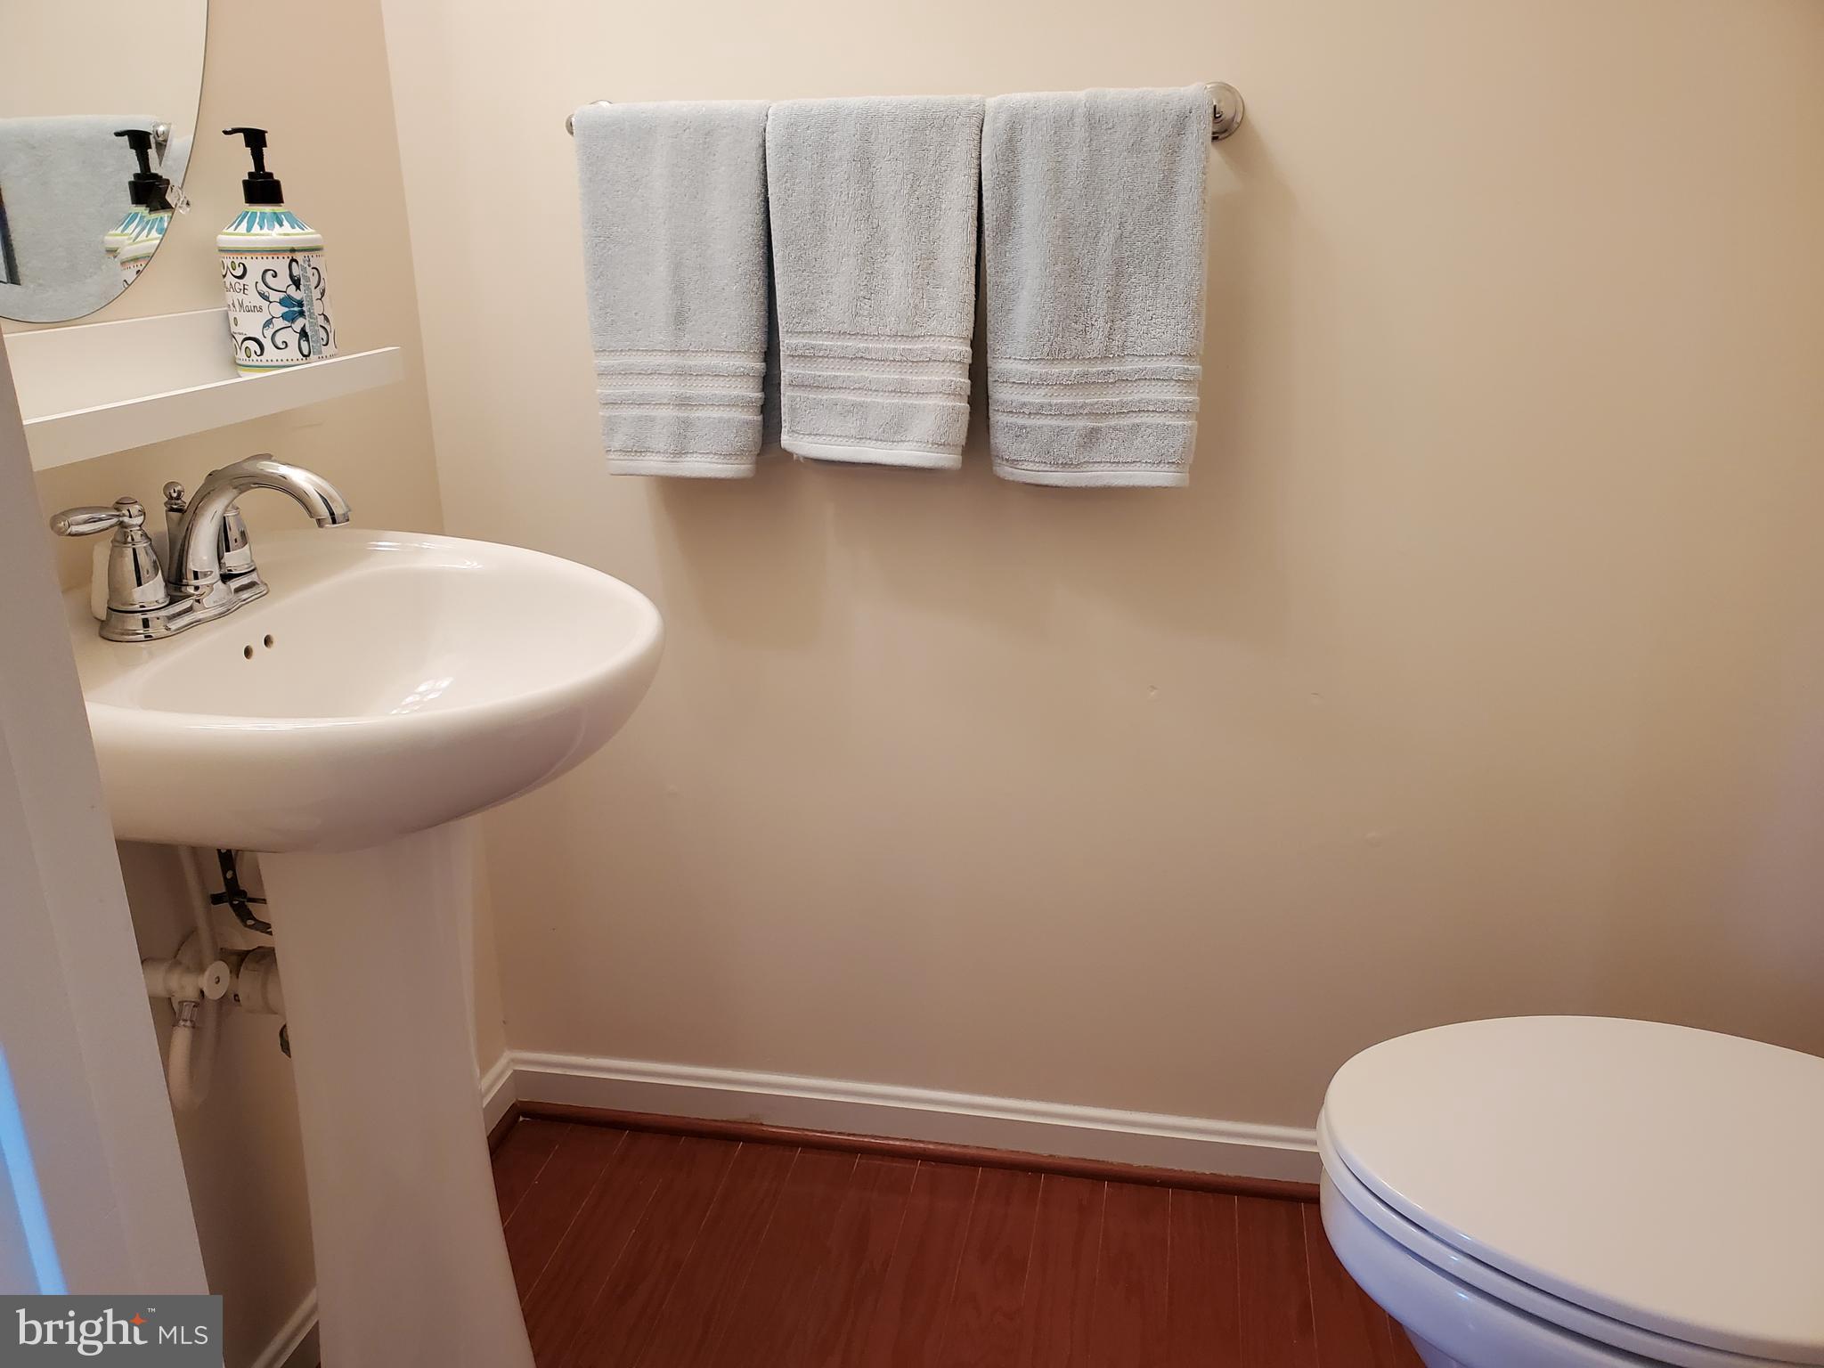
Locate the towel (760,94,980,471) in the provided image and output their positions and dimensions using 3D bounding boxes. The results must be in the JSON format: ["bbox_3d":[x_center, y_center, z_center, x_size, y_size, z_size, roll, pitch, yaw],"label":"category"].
[{"bbox_3d":[-0.028,-0.385,1.331,0.202,0.340,0.072,3,20,9],"label":"towel"}]

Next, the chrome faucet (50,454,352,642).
[{"bbox_3d":[-0.482,-0.104,0.999,0.177,0.121,0.226,3,20,9],"label":"chrome faucet"}]

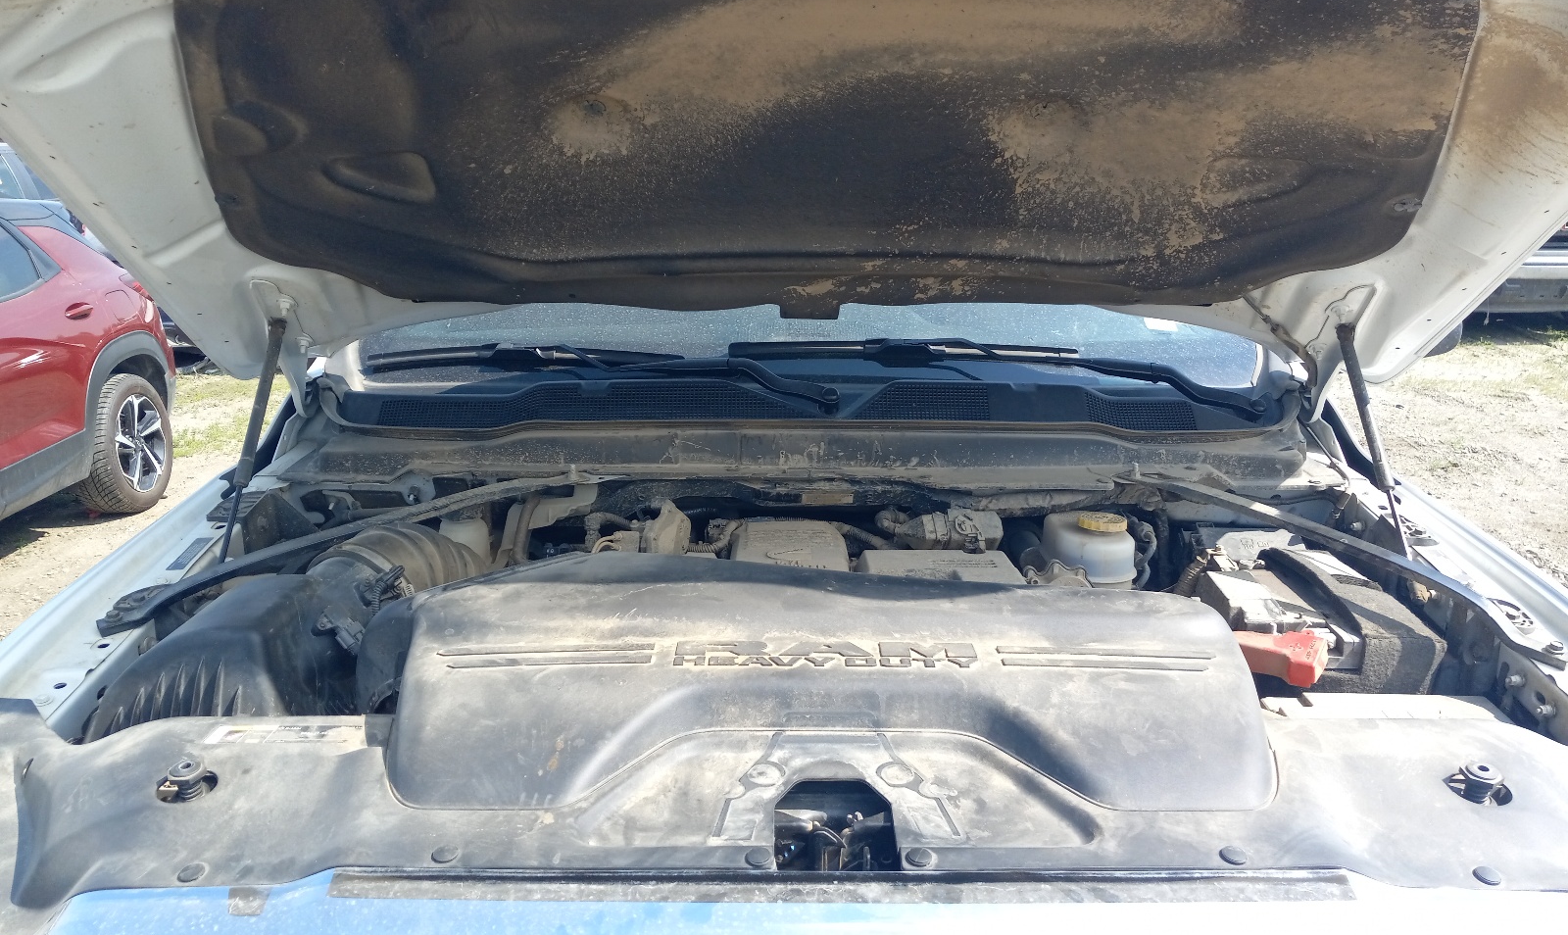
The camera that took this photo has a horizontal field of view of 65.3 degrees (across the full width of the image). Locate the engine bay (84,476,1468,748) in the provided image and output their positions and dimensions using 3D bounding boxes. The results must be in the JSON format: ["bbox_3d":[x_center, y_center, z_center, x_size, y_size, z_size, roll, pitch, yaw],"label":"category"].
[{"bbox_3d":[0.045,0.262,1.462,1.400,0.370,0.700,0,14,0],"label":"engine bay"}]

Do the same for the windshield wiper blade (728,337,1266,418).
[{"bbox_3d":[0.325,-0.146,1.914,0.810,0.100,0.130,1,15,5],"label":"windshield wiper blade"}]

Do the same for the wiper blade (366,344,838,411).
[{"bbox_3d":[-0.304,-0.148,1.940,0.790,0.085,0.110,4,15,15],"label":"wiper blade"}]

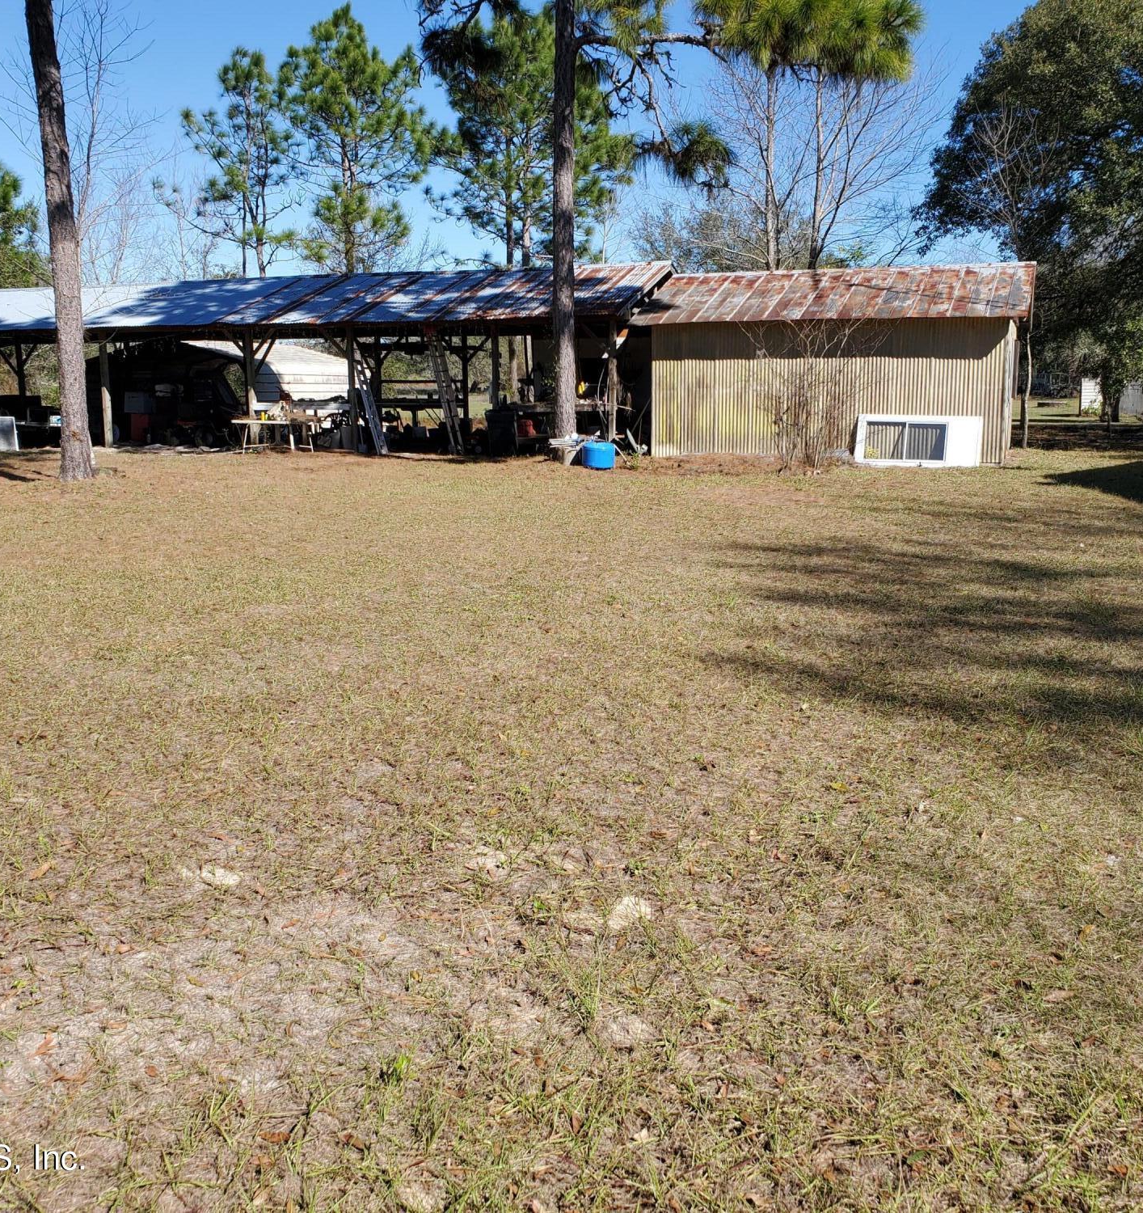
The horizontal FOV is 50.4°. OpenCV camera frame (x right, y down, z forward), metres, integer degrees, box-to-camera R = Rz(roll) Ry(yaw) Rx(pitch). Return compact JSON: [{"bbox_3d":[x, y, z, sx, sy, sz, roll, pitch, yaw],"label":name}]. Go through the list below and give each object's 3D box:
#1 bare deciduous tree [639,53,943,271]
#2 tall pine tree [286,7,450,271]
[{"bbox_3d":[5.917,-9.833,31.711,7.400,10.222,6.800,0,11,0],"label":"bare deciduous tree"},{"bbox_3d":[-5.968,-10.918,34.537,4.800,11.454,4.600,0,11,0],"label":"tall pine tree"}]

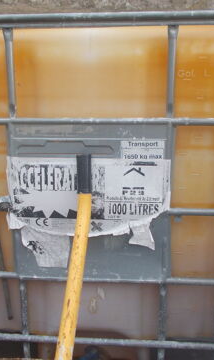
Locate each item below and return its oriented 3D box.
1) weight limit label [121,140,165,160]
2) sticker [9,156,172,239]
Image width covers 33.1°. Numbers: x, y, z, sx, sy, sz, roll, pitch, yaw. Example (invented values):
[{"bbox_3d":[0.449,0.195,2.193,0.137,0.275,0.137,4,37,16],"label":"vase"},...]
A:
[{"bbox_3d":[0.090,-0.074,0.895,0.108,0.051,0.006,1,12,5],"label":"weight limit label"},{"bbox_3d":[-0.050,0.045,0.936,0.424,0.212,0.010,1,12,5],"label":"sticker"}]

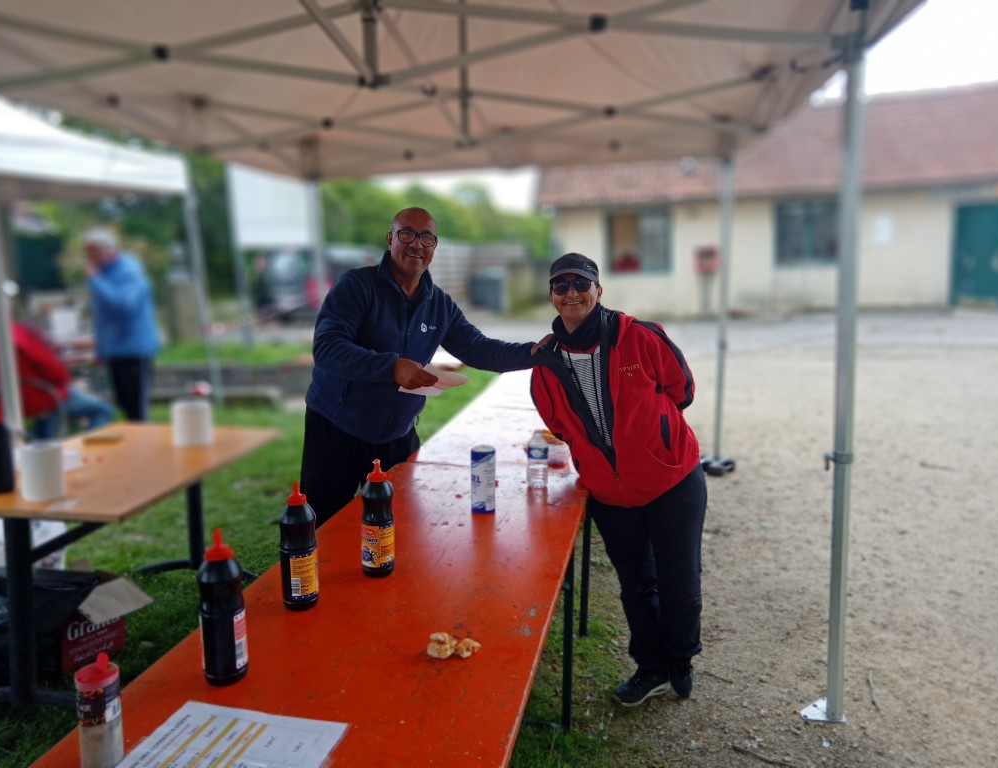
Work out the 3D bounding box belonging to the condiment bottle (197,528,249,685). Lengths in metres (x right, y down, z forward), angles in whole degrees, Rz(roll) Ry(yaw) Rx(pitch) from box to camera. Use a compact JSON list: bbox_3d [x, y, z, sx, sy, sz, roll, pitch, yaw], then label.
[{"bbox_3d":[-0.499,0.398,1.477,0.080,0.277,0.080,2,10,17],"label":"condiment bottle"}]

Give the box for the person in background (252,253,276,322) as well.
[{"bbox_3d":[-5.356,-2.202,18.800,0.500,1.620,0.380,-2,9,-6],"label":"person in background"}]

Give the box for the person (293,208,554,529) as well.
[{"bbox_3d":[-0.295,0.197,3.070,0.800,1.710,0.620,-6,10,-25],"label":"person"}]

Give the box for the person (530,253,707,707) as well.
[{"bbox_3d":[0.420,0.309,2.865,0.600,1.510,0.480,3,10,23],"label":"person"}]

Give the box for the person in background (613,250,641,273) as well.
[{"bbox_3d":[2.730,-2.127,17.600,0.550,1.450,0.400,-1,9,3],"label":"person in background"}]

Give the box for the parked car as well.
[{"bbox_3d":[-4.262,-2.443,20.000,1.780,1.640,4.200,-1,9,3],"label":"parked car"}]

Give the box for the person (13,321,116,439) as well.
[{"bbox_3d":[-2.957,0.073,5.400,0.620,1.320,0.850,6,11,36],"label":"person"}]

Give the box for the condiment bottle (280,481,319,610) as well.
[{"bbox_3d":[-0.440,0.346,1.791,0.078,0.277,0.078,1,9,12],"label":"condiment bottle"}]

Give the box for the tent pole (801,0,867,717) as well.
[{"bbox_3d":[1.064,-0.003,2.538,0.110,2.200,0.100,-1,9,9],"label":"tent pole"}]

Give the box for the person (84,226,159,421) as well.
[{"bbox_3d":[-2.477,-0.154,5.450,0.500,1.730,0.500,-2,9,-6],"label":"person"}]

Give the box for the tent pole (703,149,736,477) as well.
[{"bbox_3d":[1.516,-0.476,5.603,0.140,2.150,0.140,0,9,9],"label":"tent pole"}]

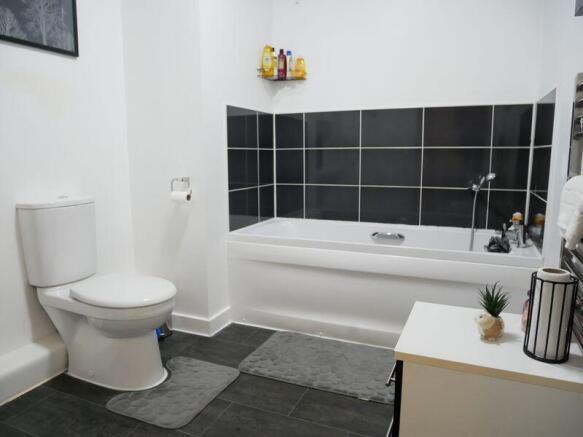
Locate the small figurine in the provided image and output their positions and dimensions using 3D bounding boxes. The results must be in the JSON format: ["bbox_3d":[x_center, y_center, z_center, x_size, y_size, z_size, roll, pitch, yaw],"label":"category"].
[{"bbox_3d":[0.515,0.236,1.128,0.075,0.140,0.066,2,9,16],"label":"small figurine"}]

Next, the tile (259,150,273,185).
[{"bbox_3d":[-0.173,-0.358,3.074,0.010,0.249,0.267,3,9,22],"label":"tile"}]

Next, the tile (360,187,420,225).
[{"bbox_3d":[0.650,-0.085,2.900,0.395,0.242,0.011,3,9,22],"label":"tile"}]

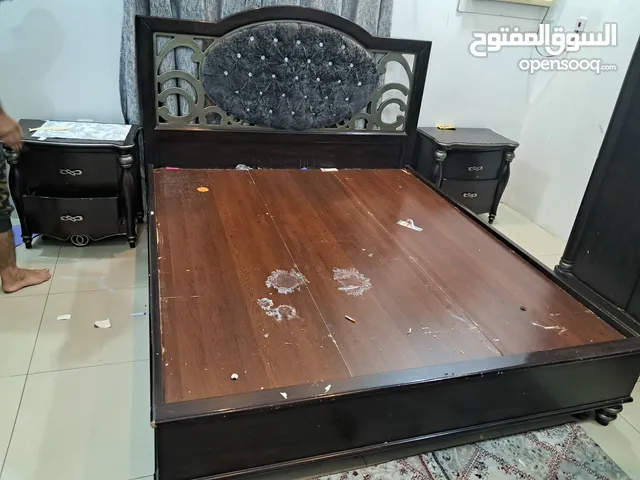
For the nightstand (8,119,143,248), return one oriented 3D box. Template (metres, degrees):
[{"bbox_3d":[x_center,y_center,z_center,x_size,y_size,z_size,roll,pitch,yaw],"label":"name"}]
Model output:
[{"bbox_3d":[-1.433,-0.325,2.994,0.650,0.650,0.470,-1,27,-16],"label":"nightstand"}]

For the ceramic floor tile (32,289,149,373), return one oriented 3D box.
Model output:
[{"bbox_3d":[-1.001,0.401,2.382,0.600,0.010,0.600,-3,28,-19],"label":"ceramic floor tile"}]

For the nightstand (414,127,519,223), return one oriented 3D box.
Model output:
[{"bbox_3d":[1.083,-0.501,3.937,0.650,0.650,0.470,-2,28,-17],"label":"nightstand"}]

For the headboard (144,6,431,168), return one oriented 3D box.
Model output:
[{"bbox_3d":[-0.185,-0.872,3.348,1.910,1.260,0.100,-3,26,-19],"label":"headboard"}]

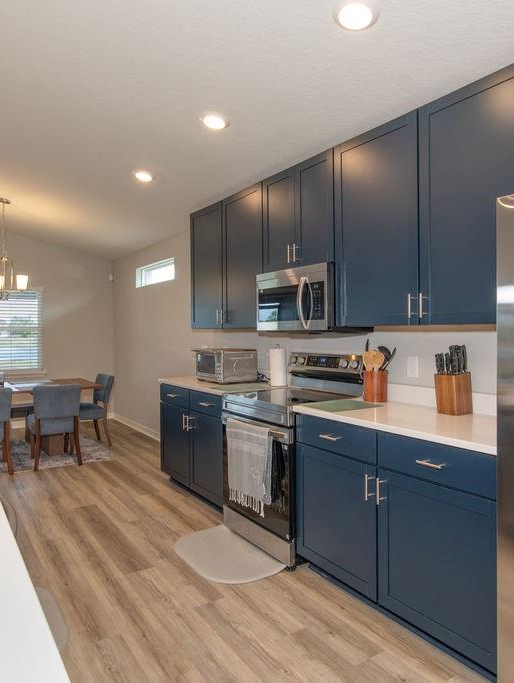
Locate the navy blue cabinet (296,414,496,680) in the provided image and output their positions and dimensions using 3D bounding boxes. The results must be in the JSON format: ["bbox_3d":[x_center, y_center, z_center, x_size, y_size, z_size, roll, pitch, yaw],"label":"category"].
[{"bbox_3d":[0.826,0.835,2.413,0.645,0.850,1.197,-1,2,-34],"label":"navy blue cabinet"}]

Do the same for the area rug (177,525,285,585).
[{"bbox_3d":[-0.212,1.274,2.907,0.460,0.013,0.750,-1,2,-34],"label":"area rug"}]

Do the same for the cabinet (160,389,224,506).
[{"bbox_3d":[-0.270,0.808,4.054,0.645,0.850,1.165,-1,2,-34],"label":"cabinet"}]

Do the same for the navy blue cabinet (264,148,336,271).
[{"bbox_3d":[0.383,-0.817,3.285,0.315,0.682,0.762,-1,2,-34],"label":"navy blue cabinet"}]

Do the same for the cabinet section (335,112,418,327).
[{"bbox_3d":[0.736,-0.588,2.595,0.325,1.011,0.577,-1,2,-34],"label":"cabinet section"}]

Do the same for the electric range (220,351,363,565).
[{"bbox_3d":[0.236,0.702,3.211,0.710,1.190,0.757,-1,2,-34],"label":"electric range"}]

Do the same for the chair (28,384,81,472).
[{"bbox_3d":[-2.133,0.844,5.083,0.470,0.865,0.630,-1,1,-27],"label":"chair"}]

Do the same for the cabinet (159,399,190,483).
[{"bbox_3d":[-0.435,0.851,4.272,0.630,0.640,0.590,-1,2,-34],"label":"cabinet"}]

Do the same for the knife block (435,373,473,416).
[{"bbox_3d":[1.004,0.264,2.471,0.135,0.208,0.125,-1,2,-34],"label":"knife block"}]

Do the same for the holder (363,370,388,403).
[{"bbox_3d":[0.722,0.278,2.982,0.140,0.180,0.140,0,1,0],"label":"holder"}]

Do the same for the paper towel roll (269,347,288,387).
[{"bbox_3d":[0.164,0.198,3.704,0.126,0.292,0.126,0,1,0],"label":"paper towel roll"}]

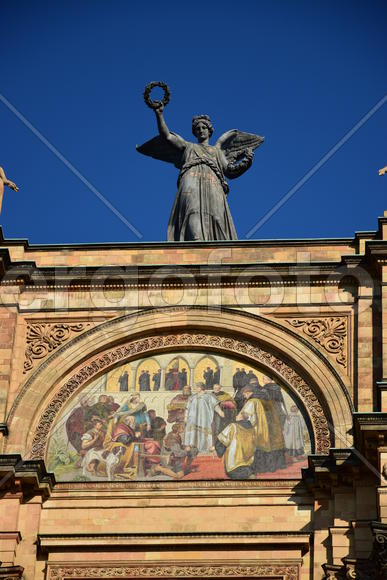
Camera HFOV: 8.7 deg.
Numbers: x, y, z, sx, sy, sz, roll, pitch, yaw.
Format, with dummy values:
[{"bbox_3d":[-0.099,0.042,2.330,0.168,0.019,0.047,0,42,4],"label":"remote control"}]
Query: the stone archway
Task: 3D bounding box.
[{"bbox_3d":[-0.191,1.689,42.926,6.000,3.150,0.650,-1,-38,5],"label":"stone archway"}]

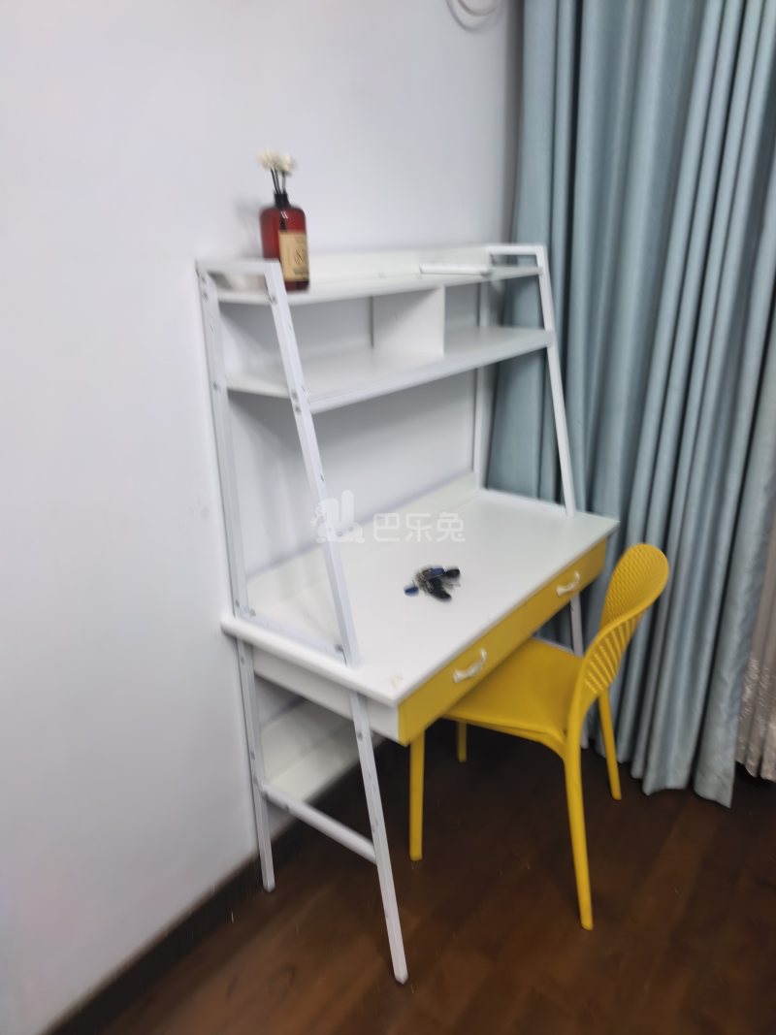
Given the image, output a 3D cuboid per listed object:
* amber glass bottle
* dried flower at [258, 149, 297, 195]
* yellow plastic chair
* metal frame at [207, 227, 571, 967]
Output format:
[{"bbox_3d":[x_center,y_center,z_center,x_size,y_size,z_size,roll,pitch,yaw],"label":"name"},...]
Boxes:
[{"bbox_3d":[-0.175,-0.464,1.211,0.073,0.156,0.073,-1,21,0],"label":"amber glass bottle"},{"bbox_3d":[-0.180,-0.562,1.173,0.055,0.068,0.059,15,26,35],"label":"dried flower"},{"bbox_3d":[0.358,0.448,1.724,0.515,0.808,0.455,8,23,23],"label":"yellow plastic chair"},{"bbox_3d":[0.145,0.131,1.731,0.450,1.446,1.010,15,27,35],"label":"metal frame"}]

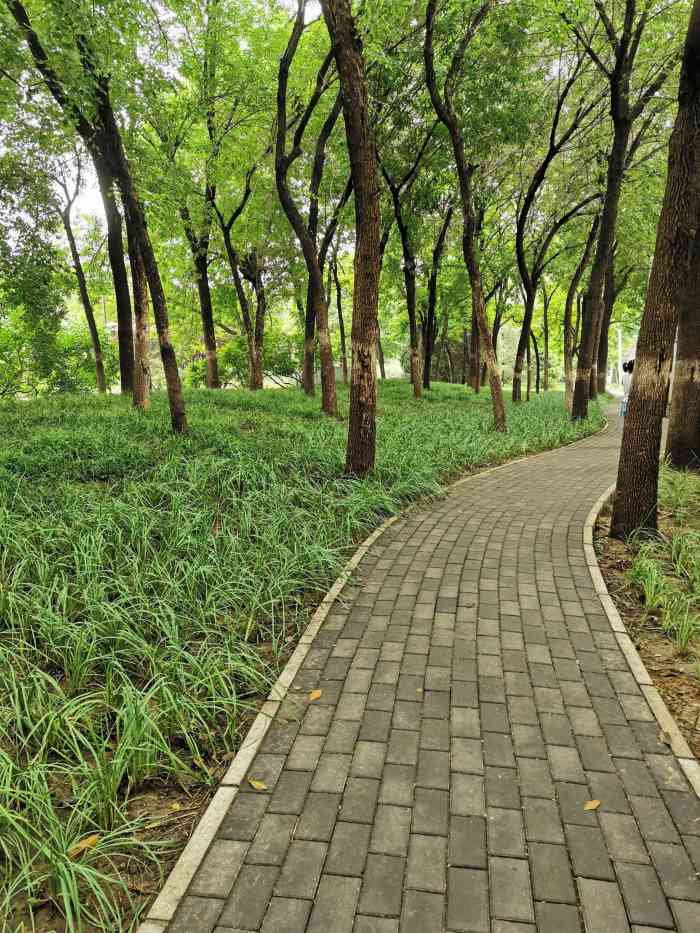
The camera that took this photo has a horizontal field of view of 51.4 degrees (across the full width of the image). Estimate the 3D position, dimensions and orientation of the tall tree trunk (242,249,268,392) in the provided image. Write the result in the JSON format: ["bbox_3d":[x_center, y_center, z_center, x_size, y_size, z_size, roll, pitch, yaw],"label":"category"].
[{"bbox_3d":[-2.913,-4.425,22.201,0.695,4.194,0.600,-2,8,-7],"label":"tall tree trunk"}]

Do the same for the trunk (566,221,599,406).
[{"bbox_3d":[5.615,-3.665,17.652,0.825,4.612,0.450,0,9,0],"label":"trunk"}]

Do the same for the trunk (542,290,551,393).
[{"bbox_3d":[8.287,-5.291,30.692,0.320,4.323,0.320,2,8,15],"label":"trunk"}]

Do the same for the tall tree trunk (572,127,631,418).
[{"bbox_3d":[5.884,-4.443,17.026,1.289,6.647,0.750,2,9,19],"label":"tall tree trunk"}]

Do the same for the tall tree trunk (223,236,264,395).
[{"bbox_3d":[-3.275,-4.626,22.172,1.158,4.601,0.750,-2,8,-8],"label":"tall tree trunk"}]

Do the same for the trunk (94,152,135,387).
[{"bbox_3d":[-4.189,-3.332,12.891,0.744,4.100,0.450,0,9,0],"label":"trunk"}]

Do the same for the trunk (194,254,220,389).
[{"bbox_3d":[-4.446,-4.497,22.707,0.771,4.106,0.600,-2,8,-11],"label":"trunk"}]

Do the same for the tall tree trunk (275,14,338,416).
[{"bbox_3d":[-0.644,-3.595,10.769,0.947,5.716,0.550,0,9,0],"label":"tall tree trunk"}]

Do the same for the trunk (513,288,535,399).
[{"bbox_3d":[6.131,-4.253,25.717,0.738,3.975,0.550,1,8,13],"label":"trunk"}]

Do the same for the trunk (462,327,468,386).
[{"bbox_3d":[3.865,-3.709,24.355,0.201,1.919,0.200,0,9,0],"label":"trunk"}]

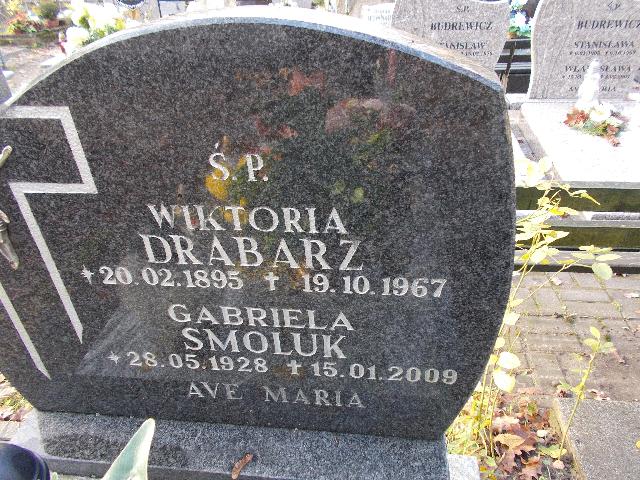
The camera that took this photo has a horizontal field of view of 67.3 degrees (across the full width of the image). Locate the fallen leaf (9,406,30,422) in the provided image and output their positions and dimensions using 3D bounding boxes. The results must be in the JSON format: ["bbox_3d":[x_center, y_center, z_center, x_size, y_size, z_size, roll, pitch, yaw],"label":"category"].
[{"bbox_3d":[-0.931,0.541,1.490,0.067,0.022,0.055,-3,29,0],"label":"fallen leaf"}]

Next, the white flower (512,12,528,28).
[{"bbox_3d":[1.752,-1.918,4.200,0.140,0.130,0.120,8,31,19],"label":"white flower"}]

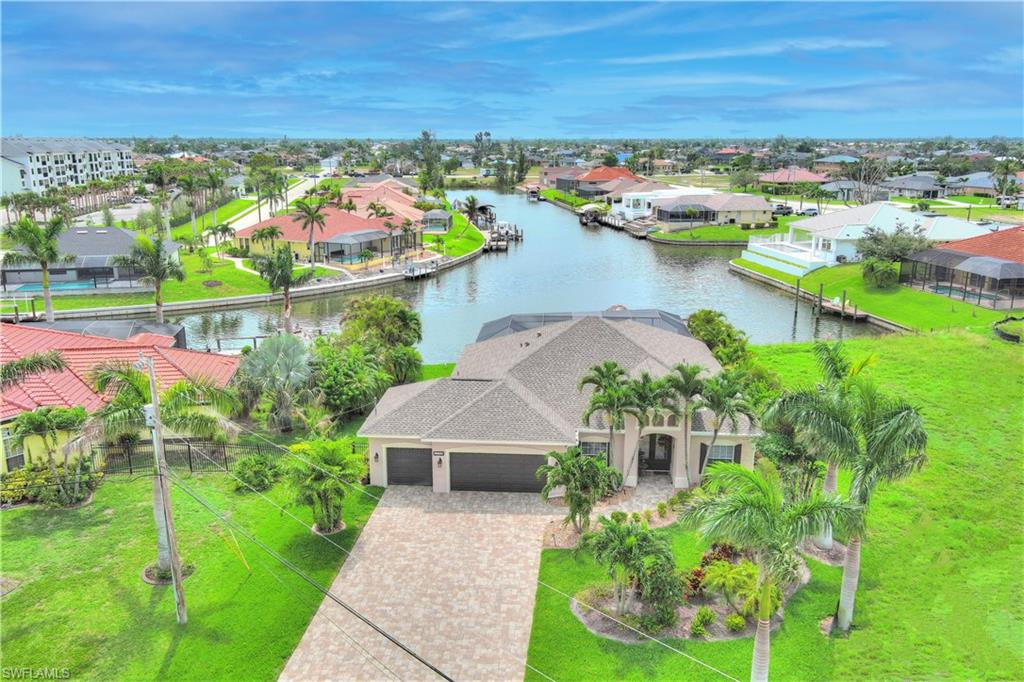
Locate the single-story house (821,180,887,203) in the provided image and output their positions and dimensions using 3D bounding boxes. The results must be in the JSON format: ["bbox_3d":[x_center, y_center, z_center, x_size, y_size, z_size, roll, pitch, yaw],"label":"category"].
[{"bbox_3d":[100.466,-43.935,240.478,18.000,5.074,17.500,2,14,9],"label":"single-story house"}]

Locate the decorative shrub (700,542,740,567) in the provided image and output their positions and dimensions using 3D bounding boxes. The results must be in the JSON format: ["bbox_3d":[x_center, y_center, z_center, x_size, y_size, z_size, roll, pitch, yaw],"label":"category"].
[{"bbox_3d":[8.680,8.830,34.474,1.400,0.700,1.050,0,14,0],"label":"decorative shrub"}]

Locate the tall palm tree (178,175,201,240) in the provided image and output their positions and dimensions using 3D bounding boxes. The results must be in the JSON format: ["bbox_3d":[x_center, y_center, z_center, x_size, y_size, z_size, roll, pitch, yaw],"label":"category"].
[{"bbox_3d":[-54.600,-22.648,140.468,4.100,11.000,4.100,0,14,0],"label":"tall palm tree"}]

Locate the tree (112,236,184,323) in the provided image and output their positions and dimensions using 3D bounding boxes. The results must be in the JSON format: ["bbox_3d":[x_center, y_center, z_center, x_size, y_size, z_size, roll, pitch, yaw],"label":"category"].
[{"bbox_3d":[-31.201,-3.768,71.170,6.000,9.812,5.800,1,14,5],"label":"tree"}]

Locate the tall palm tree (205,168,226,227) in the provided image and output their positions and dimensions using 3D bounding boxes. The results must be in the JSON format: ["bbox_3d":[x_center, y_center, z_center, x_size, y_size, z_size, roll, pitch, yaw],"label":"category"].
[{"bbox_3d":[-57.000,-27.013,158.137,4.200,11.200,4.200,0,14,0],"label":"tall palm tree"}]

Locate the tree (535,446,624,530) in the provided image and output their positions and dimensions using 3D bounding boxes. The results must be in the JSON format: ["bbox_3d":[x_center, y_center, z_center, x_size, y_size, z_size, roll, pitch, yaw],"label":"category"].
[{"bbox_3d":[3.085,6.899,37.685,3.800,3.746,3.700,1,14,5],"label":"tree"}]

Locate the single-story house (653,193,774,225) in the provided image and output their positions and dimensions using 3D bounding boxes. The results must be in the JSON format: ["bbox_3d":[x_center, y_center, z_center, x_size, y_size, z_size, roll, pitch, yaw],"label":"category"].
[{"bbox_3d":[40.500,-28.348,174.803,23.000,5.600,16.500,-1,14,-6],"label":"single-story house"}]

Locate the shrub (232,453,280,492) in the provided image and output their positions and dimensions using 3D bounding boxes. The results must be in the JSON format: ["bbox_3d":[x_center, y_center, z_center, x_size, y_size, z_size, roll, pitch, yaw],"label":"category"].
[{"bbox_3d":[-13.442,6.767,43.382,2.300,1.473,2.100,1,14,5],"label":"shrub"}]

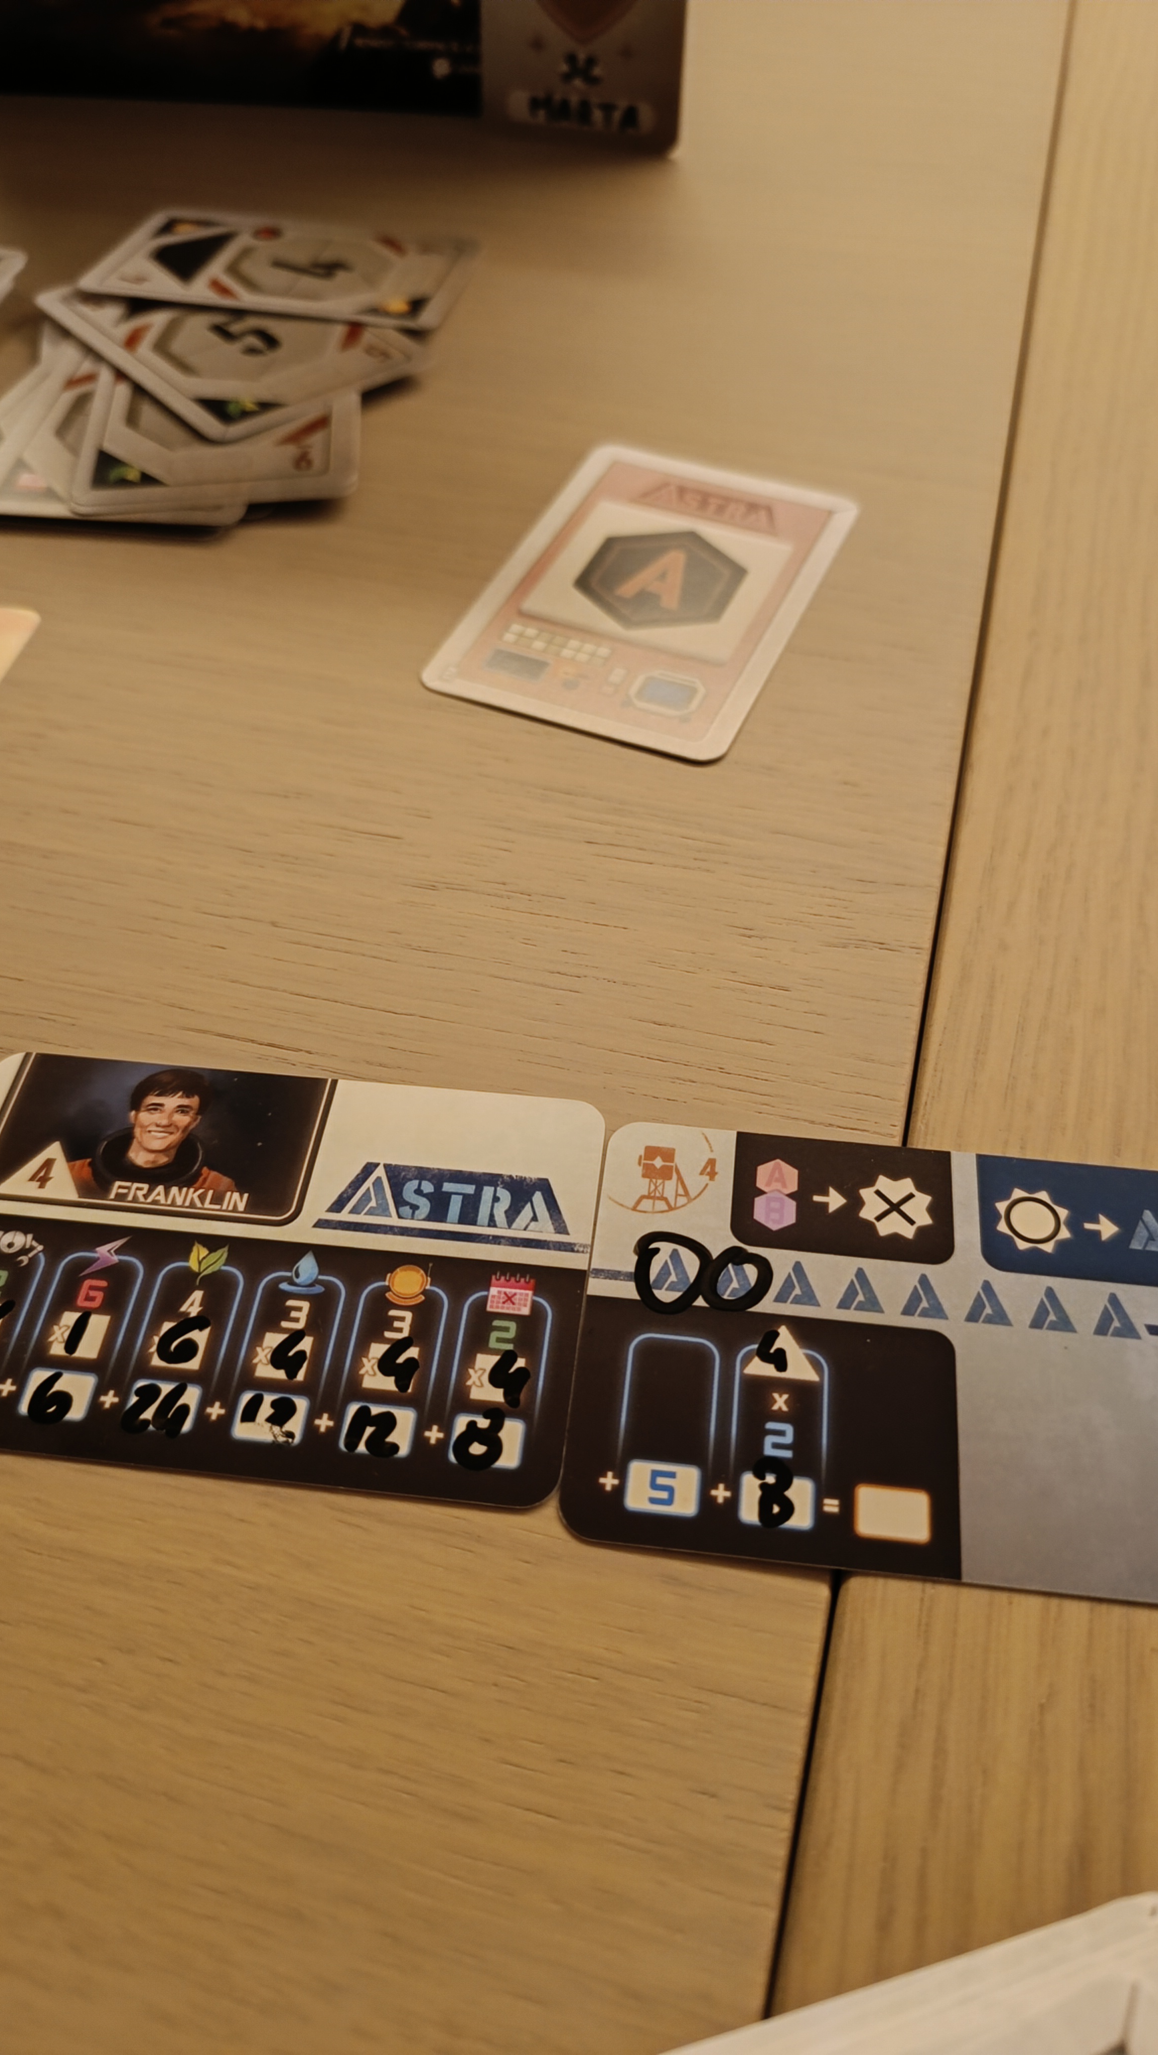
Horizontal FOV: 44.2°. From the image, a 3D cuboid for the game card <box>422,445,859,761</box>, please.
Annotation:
[{"bbox_3d":[0.015,-0.091,0.294,0.063,0.001,0.088,19,57,16],"label":"game card"}]

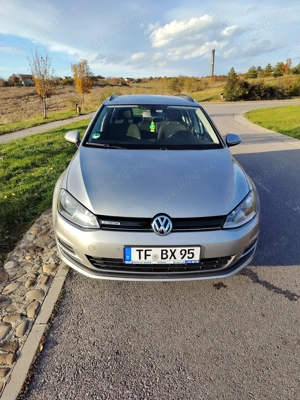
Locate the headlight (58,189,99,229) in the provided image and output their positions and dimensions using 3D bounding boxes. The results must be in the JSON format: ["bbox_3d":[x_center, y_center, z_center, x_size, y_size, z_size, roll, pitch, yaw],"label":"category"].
[{"bbox_3d":[-0.548,0.053,2.089,0.395,0.165,0.440,0,22,-2],"label":"headlight"}]

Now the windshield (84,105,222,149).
[{"bbox_3d":[0.050,-0.821,3.040,1.440,0.405,0.760,0,22,-2],"label":"windshield"}]

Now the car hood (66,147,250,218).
[{"bbox_3d":[0.071,-0.199,2.368,1.550,0.310,1.110,0,22,-2],"label":"car hood"}]

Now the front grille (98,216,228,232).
[{"bbox_3d":[0.084,0.167,1.933,0.900,0.115,0.110,0,22,-2],"label":"front grille"}]

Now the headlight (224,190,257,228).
[{"bbox_3d":[0.706,0.054,2.129,0.395,0.165,0.440,0,22,-2],"label":"headlight"}]

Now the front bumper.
[{"bbox_3d":[0.077,0.325,2.164,1.760,0.470,0.520,0,22,-2],"label":"front bumper"}]

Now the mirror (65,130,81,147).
[{"bbox_3d":[-0.870,-0.712,3.146,0.193,0.160,0.150,0,22,-2],"label":"mirror"}]

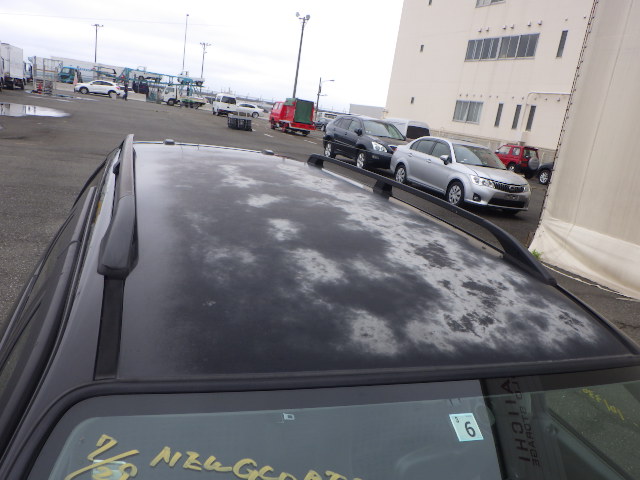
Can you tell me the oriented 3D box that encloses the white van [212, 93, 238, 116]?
[{"bbox_3d":[-8.024,-11.430,44.000,1.475,1.880,3.395,3,15,-21],"label":"white van"}]

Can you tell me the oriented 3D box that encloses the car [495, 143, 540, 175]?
[{"bbox_3d":[10.764,-4.680,29.600,1.475,1.670,3.350,3,15,-23],"label":"car"}]

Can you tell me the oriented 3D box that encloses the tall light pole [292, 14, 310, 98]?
[{"bbox_3d":[-2.759,-20.316,61.459,1.600,12.244,0.600,8,14,-5],"label":"tall light pole"}]

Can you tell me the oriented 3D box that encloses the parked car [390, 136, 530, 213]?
[{"bbox_3d":[3.564,-1.831,13.562,1.695,1.460,4.360,3,15,-23],"label":"parked car"}]

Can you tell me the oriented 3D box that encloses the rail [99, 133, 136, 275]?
[{"bbox_3d":[-0.675,-0.224,1.800,0.080,0.080,1.779,3,16,-21],"label":"rail"}]

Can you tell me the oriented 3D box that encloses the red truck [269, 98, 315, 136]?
[{"bbox_3d":[-1.804,-8.211,34.400,1.650,2.200,4.200,2,15,-24],"label":"red truck"}]

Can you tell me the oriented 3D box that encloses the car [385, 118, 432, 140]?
[{"bbox_3d":[4.334,-5.276,26.878,1.500,1.900,3.600,5,14,-16],"label":"car"}]

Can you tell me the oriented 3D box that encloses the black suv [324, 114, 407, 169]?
[{"bbox_3d":[1.709,-3.408,18.297,1.845,1.680,4.735,2,15,-25],"label":"black suv"}]

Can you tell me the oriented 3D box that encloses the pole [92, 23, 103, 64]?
[{"bbox_3d":[-43.856,-36.083,101.353,2.300,11.349,0.600,2,15,-24],"label":"pole"}]

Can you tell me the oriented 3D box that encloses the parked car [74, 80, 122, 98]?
[{"bbox_3d":[-21.912,-14.948,51.000,4.450,1.550,1.780,2,15,-25],"label":"parked car"}]

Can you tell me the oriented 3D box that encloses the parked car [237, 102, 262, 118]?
[{"bbox_3d":[-8.159,-14.070,56.000,4.500,1.450,1.750,8,14,-3],"label":"parked car"}]

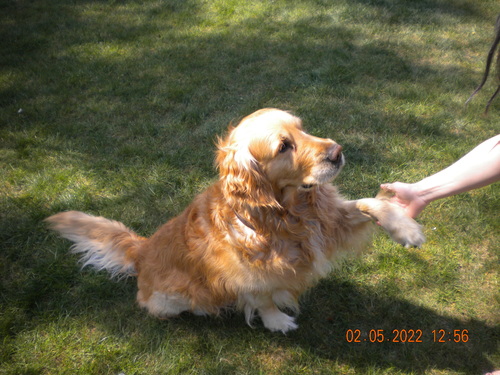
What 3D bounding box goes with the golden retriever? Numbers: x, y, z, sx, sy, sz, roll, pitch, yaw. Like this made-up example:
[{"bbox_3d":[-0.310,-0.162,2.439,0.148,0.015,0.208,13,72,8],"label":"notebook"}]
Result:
[{"bbox_3d":[-0.100,0.043,1.423,1.070,0.680,0.380,10,39,13],"label":"golden retriever"}]

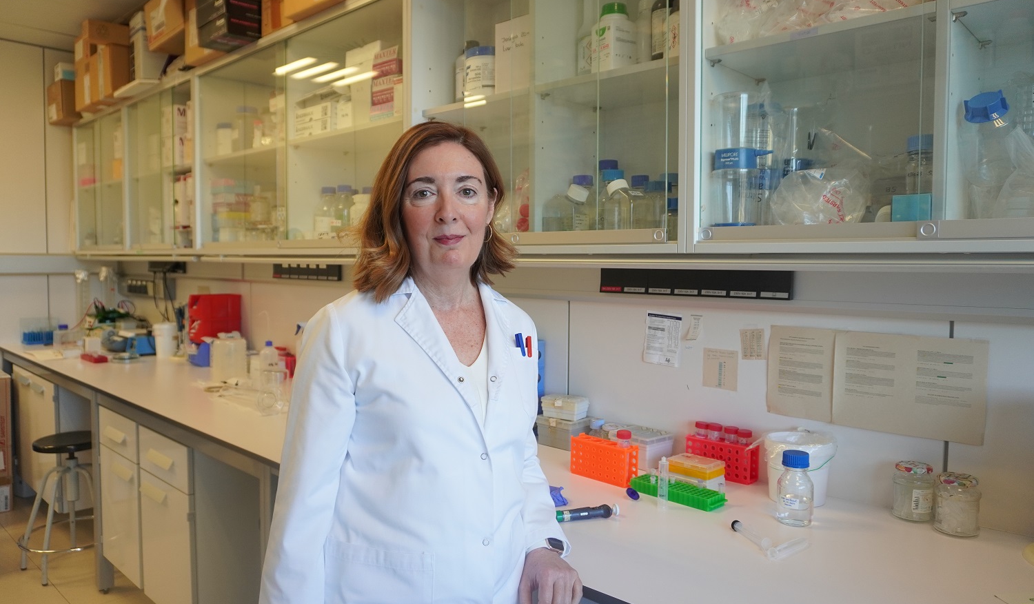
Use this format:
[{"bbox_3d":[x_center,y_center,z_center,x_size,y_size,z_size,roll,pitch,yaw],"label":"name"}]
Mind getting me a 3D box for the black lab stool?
[{"bbox_3d":[-2.102,0.946,3.407,0.450,0.610,0.450,4,5,44],"label":"black lab stool"}]

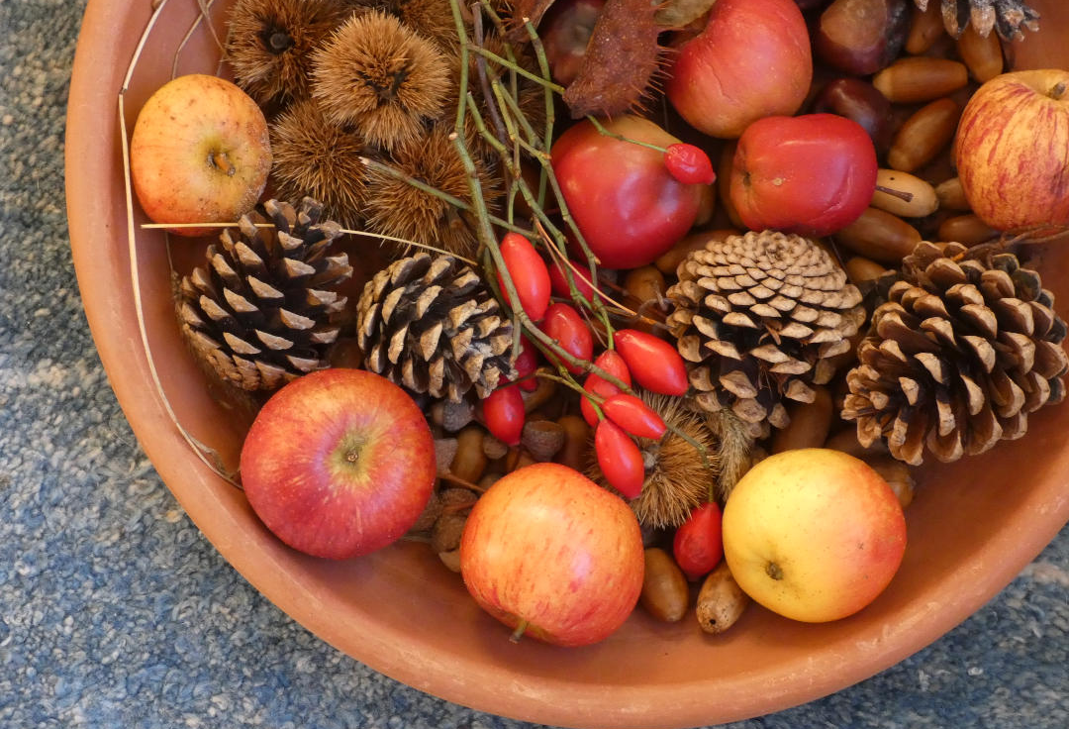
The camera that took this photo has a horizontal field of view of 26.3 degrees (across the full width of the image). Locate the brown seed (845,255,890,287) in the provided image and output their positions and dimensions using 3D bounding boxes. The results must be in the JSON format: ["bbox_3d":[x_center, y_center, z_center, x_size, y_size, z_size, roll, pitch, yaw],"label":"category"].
[{"bbox_3d":[0.114,-0.031,0.781,0.026,0.015,0.015,24,88,-6],"label":"brown seed"}]

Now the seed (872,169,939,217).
[{"bbox_3d":[0.118,-0.057,0.748,0.030,0.013,0.013,17,90,0],"label":"seed"}]

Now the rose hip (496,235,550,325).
[{"bbox_3d":[-0.003,-0.028,0.740,0.015,0.015,0.030,-18,90,-3],"label":"rose hip"}]

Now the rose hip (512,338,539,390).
[{"bbox_3d":[-0.004,-0.001,0.766,0.013,0.013,0.021,-9,87,-3],"label":"rose hip"}]

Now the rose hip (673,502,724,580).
[{"bbox_3d":[0.054,0.058,0.748,0.015,0.015,0.026,15,96,0],"label":"rose hip"}]

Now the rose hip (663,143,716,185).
[{"bbox_3d":[0.048,-0.062,0.705,0.018,0.011,0.011,34,90,-6],"label":"rose hip"}]

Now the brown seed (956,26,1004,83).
[{"bbox_3d":[0.151,-0.108,0.780,0.014,0.014,0.028,-17,84,-3],"label":"brown seed"}]

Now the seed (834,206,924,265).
[{"bbox_3d":[0.115,-0.043,0.764,0.032,0.015,0.015,22,86,-1],"label":"seed"}]

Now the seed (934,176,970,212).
[{"bbox_3d":[0.149,-0.058,0.776,0.029,0.013,0.013,1,87,-3],"label":"seed"}]

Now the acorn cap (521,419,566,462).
[{"bbox_3d":[0.003,0.025,0.750,0.014,0.014,0.011,2,108,-1],"label":"acorn cap"}]

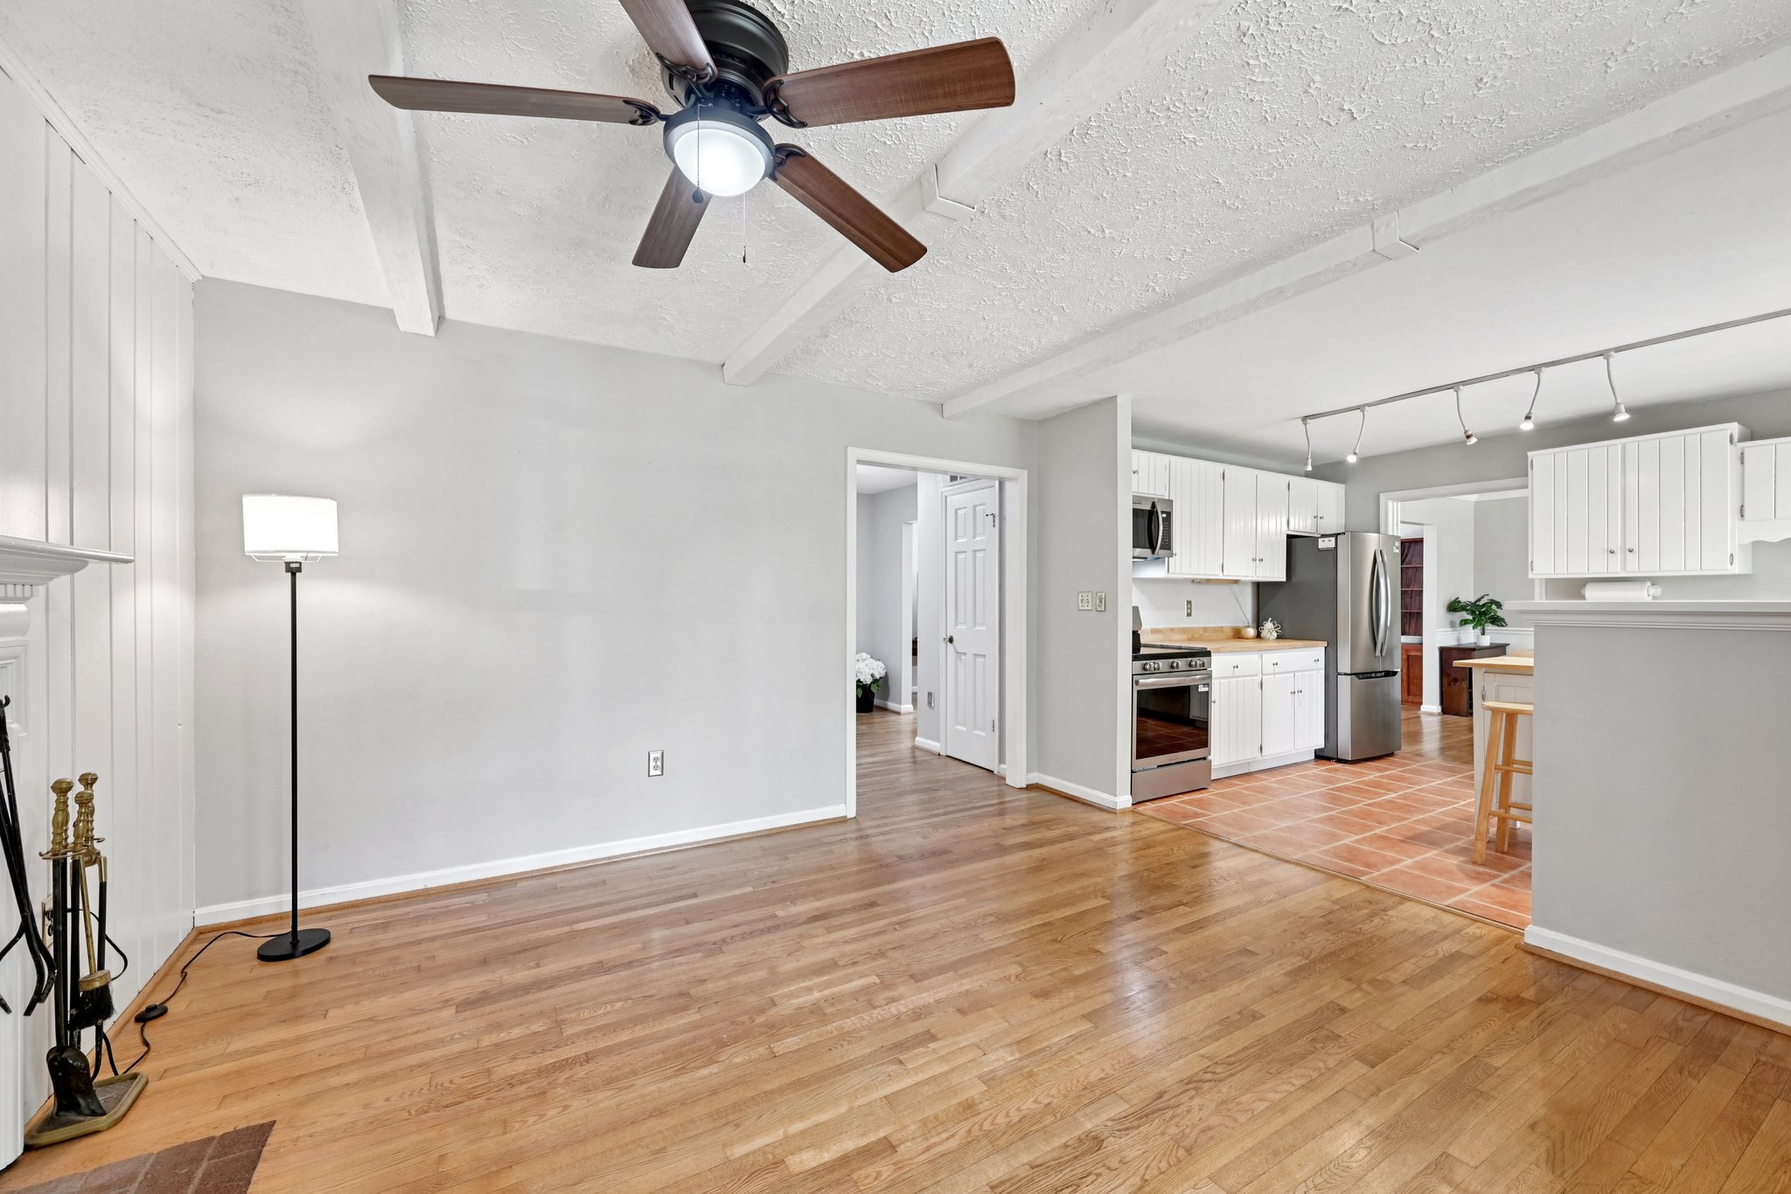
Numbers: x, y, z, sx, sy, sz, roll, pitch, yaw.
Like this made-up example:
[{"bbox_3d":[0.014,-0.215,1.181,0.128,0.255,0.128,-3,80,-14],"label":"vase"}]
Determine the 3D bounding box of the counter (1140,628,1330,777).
[{"bbox_3d":[2.517,0.770,5.206,1.410,0.970,0.660,0,0,-30],"label":"counter"}]

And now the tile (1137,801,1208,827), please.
[{"bbox_3d":[1.635,1.259,4.054,0.305,0.012,0.272,0,0,-30],"label":"tile"}]

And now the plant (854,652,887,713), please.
[{"bbox_3d":[-0.350,0.935,7.650,0.480,0.640,0.480,0,0,0],"label":"plant"}]

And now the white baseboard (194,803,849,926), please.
[{"bbox_3d":[-1.457,1.208,3.267,2.660,0.087,0.016,0,-1,-30],"label":"white baseboard"}]

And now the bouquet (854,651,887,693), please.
[{"bbox_3d":[-0.372,0.863,7.880,0.500,0.470,0.480,0,-1,0],"label":"bouquet"}]

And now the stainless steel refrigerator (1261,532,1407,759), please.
[{"bbox_3d":[3.549,0.387,5.659,0.770,1.735,0.800,0,0,-30],"label":"stainless steel refrigerator"}]

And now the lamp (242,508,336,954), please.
[{"bbox_3d":[-2.165,0.446,2.500,0.255,1.618,0.255,0,0,-30],"label":"lamp"}]

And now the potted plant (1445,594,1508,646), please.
[{"bbox_3d":[6.478,0.265,7.750,0.520,0.570,0.500,0,0,-30],"label":"potted plant"}]

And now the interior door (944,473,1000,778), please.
[{"bbox_3d":[0.578,0.246,5.221,0.036,2.030,0.615,0,-1,-30],"label":"interior door"}]

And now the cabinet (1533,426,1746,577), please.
[{"bbox_3d":[4.619,-0.550,4.361,0.335,0.845,0.905,0,0,-30],"label":"cabinet"}]

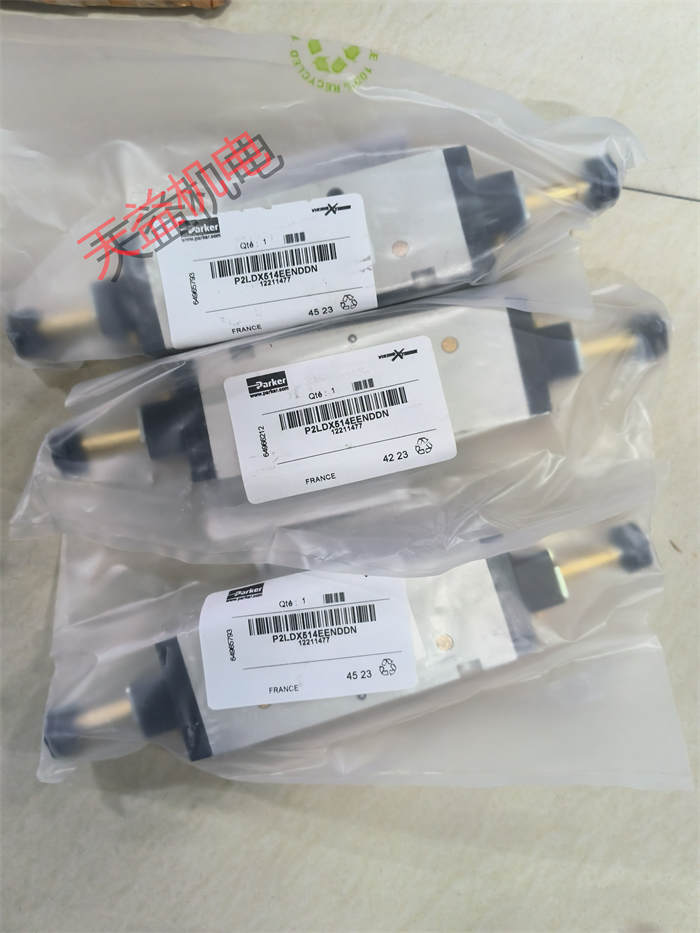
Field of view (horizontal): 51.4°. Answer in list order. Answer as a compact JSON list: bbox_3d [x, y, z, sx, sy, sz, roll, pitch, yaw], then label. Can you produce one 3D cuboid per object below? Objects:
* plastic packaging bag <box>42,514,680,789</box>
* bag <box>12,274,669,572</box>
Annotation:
[{"bbox_3d":[0.008,0.079,0.313,0.299,0.047,0.132,0,87,-1],"label":"plastic packaging bag"},{"bbox_3d":[-0.003,-0.009,0.289,0.273,0.036,0.112,-7,89,0],"label":"bag"}]

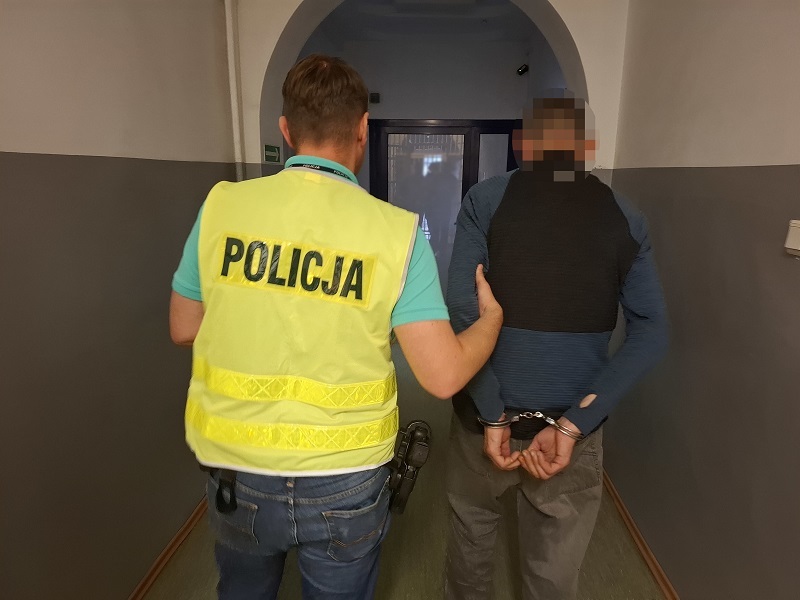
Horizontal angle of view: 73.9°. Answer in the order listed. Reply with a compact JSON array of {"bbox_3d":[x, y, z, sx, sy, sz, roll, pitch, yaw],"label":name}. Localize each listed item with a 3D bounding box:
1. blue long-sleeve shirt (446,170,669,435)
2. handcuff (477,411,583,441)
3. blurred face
[{"bbox_3d":[0.393,0.001,1.325,0.540,0.670,0.330,1,13,5],"label":"blue long-sleeve shirt"},{"bbox_3d":[0.303,0.290,1.238,0.240,0.060,0.080,1,13,5],"label":"handcuff"},{"bbox_3d":[0.365,-0.377,1.257,0.180,0.230,0.210,1,13,5],"label":"blurred face"}]

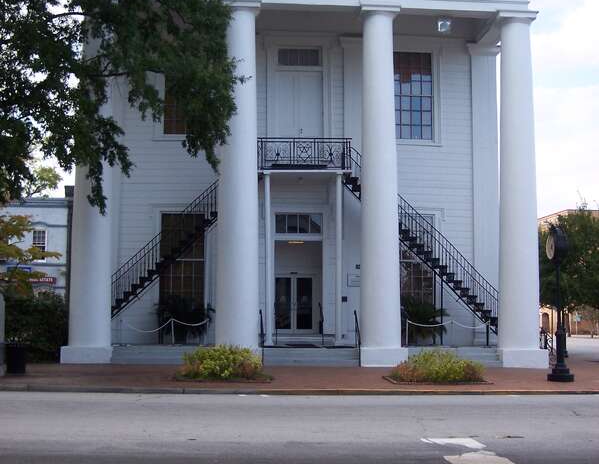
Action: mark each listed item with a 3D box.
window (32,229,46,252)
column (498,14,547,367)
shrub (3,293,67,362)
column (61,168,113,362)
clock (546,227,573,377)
[{"bbox_3d":[-15.362,0.818,52.000,0.880,2.000,0.150,1,-5,-4],"label":"window"},{"bbox_3d":[6.570,-1.260,26.582,1.358,10.591,1.358,1,-6,-5],"label":"column"},{"bbox_3d":[-7.250,2.567,24.707,2.000,1.970,1.700,1,-5,-4],"label":"shrub"},{"bbox_3d":[-5.483,-1.371,23.459,1.260,9.630,1.260,1,-5,-4],"label":"column"},{"bbox_3d":[6.132,1.645,20.642,0.500,3.634,0.700,1,-5,-4],"label":"clock"}]

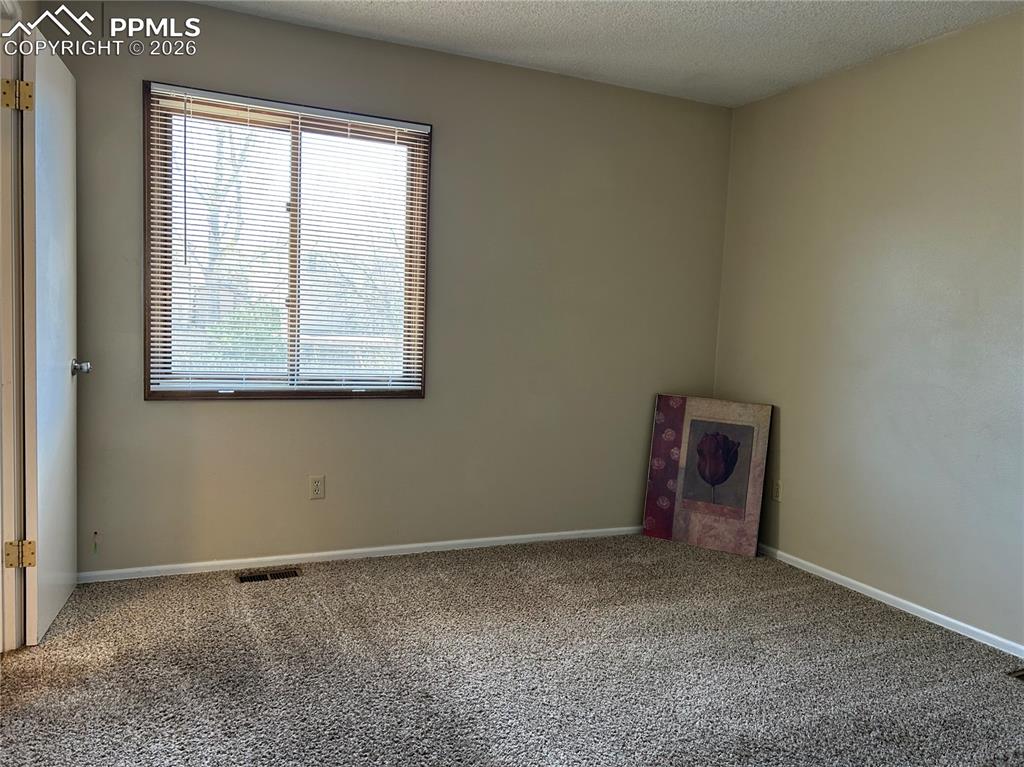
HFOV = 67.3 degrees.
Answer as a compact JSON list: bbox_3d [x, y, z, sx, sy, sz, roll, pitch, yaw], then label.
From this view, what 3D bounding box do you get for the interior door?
[{"bbox_3d":[-1.674,-0.153,2.805,0.036,2.032,0.610,1,4,-18],"label":"interior door"}]

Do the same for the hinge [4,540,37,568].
[{"bbox_3d":[-1.641,0.571,2.569,0.092,0.089,0.014,0,5,-24],"label":"hinge"}]

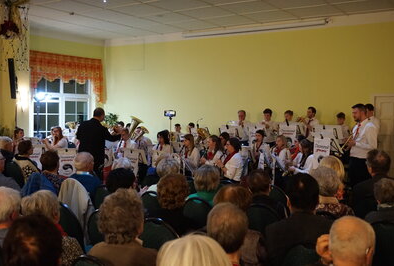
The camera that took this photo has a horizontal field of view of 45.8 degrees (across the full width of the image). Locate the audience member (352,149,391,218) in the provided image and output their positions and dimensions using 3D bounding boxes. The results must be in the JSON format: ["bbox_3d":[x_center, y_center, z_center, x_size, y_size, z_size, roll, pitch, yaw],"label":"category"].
[{"bbox_3d":[1.589,0.805,4.426,0.550,1.333,0.820,0,3,-12],"label":"audience member"}]

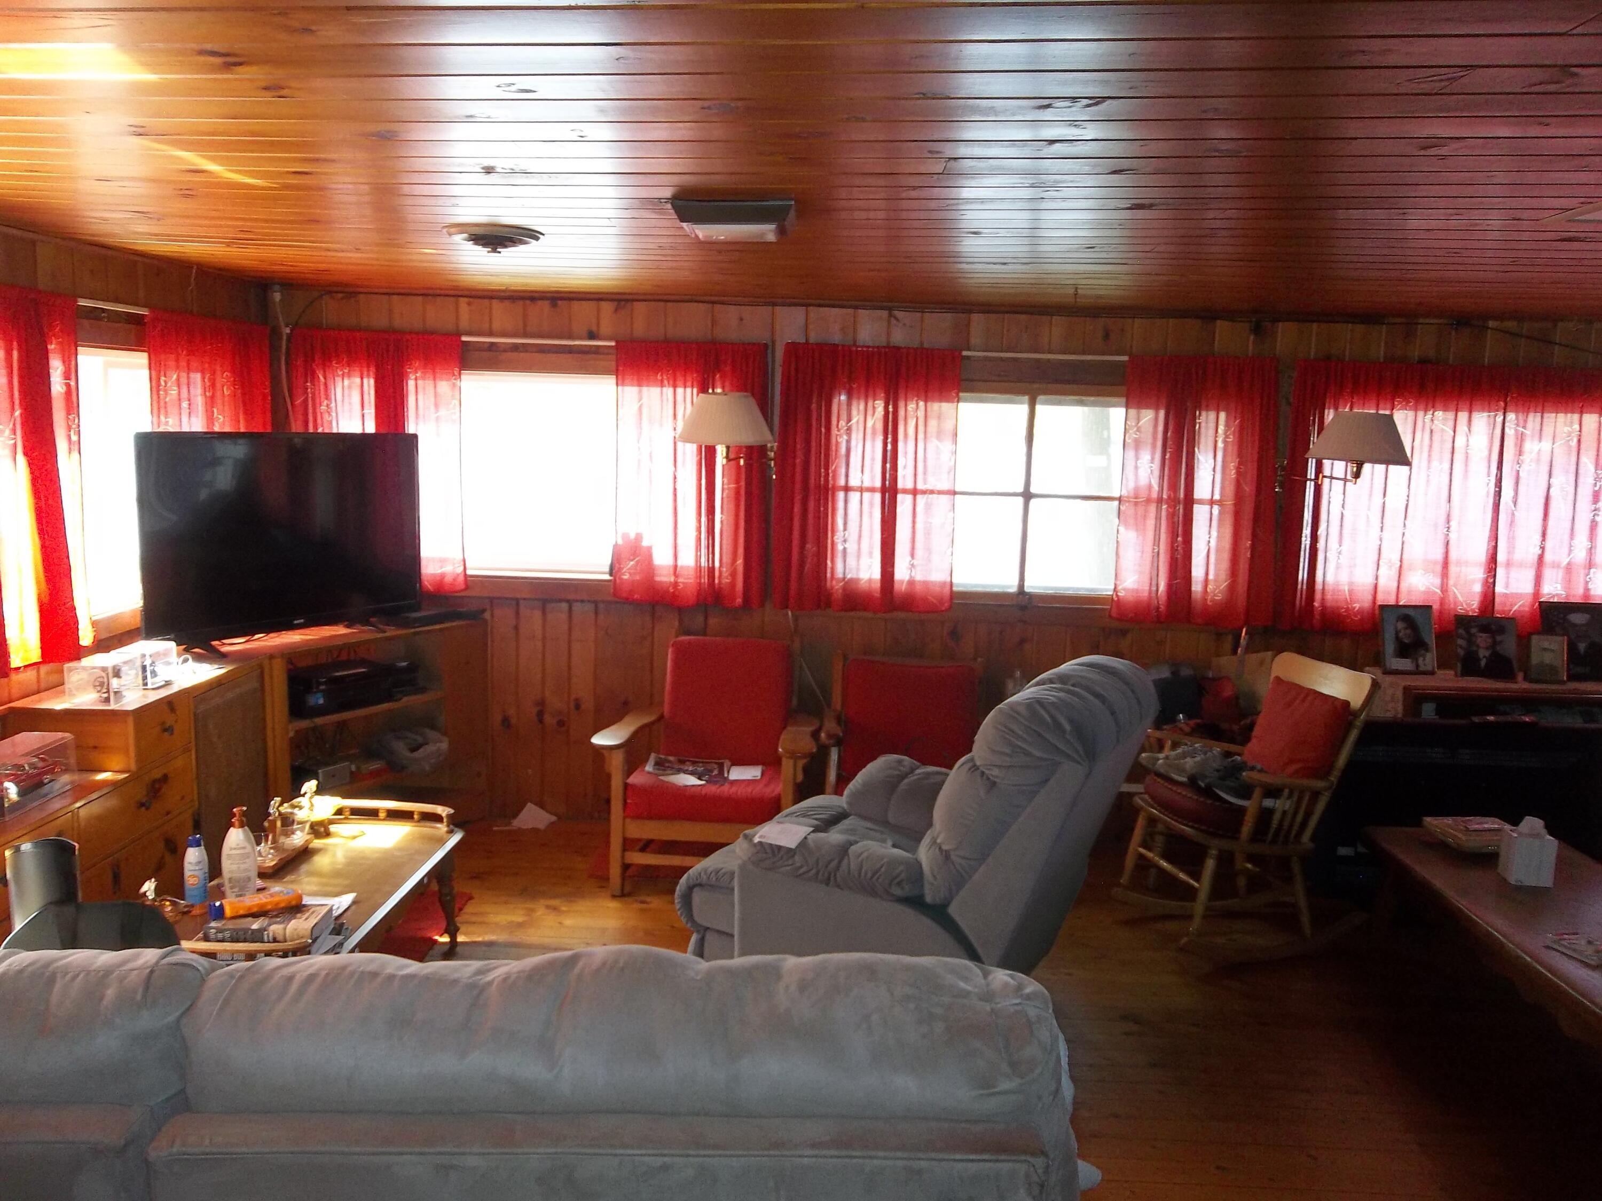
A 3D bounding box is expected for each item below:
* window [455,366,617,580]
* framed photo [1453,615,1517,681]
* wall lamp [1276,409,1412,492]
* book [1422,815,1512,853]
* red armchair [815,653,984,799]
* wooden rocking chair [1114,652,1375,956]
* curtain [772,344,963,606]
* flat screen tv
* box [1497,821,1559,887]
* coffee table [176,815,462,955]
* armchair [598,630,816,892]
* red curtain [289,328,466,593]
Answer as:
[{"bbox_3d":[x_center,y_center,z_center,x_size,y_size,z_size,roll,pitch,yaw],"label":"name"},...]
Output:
[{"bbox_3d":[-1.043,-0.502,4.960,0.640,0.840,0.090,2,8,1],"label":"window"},{"bbox_3d":[2.618,0.178,4.777,0.230,0.245,0.040,3,-5,9],"label":"framed photo"},{"bbox_3d":[2.001,-0.541,4.588,0.360,0.305,0.530,2,7,1],"label":"wall lamp"},{"bbox_3d":[2.108,0.731,3.901,0.245,0.060,0.180,1,8,-5],"label":"book"},{"bbox_3d":[0.387,0.630,4.652,0.660,0.770,0.720,2,8,4],"label":"red armchair"},{"bbox_3d":[1.507,0.665,4.212,0.710,0.890,0.600,-1,9,-16],"label":"wooden rocking chair"},{"bbox_3d":[0.258,-0.465,4.844,0.700,1.020,0.090,2,7,1],"label":"curtain"},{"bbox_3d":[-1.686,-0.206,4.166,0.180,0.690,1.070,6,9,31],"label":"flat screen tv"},{"bbox_3d":[1.983,0.692,3.414,0.108,0.145,0.105,3,7,10],"label":"box"},{"bbox_3d":[-1.304,0.917,3.336,0.530,0.468,1.120,2,8,1],"label":"coffee table"},{"bbox_3d":[-0.291,0.580,4.543,0.750,0.810,0.750,2,7,6],"label":"armchair"},{"bbox_3d":[-1.640,-0.533,4.877,0.680,1.010,0.090,2,7,1],"label":"red curtain"}]

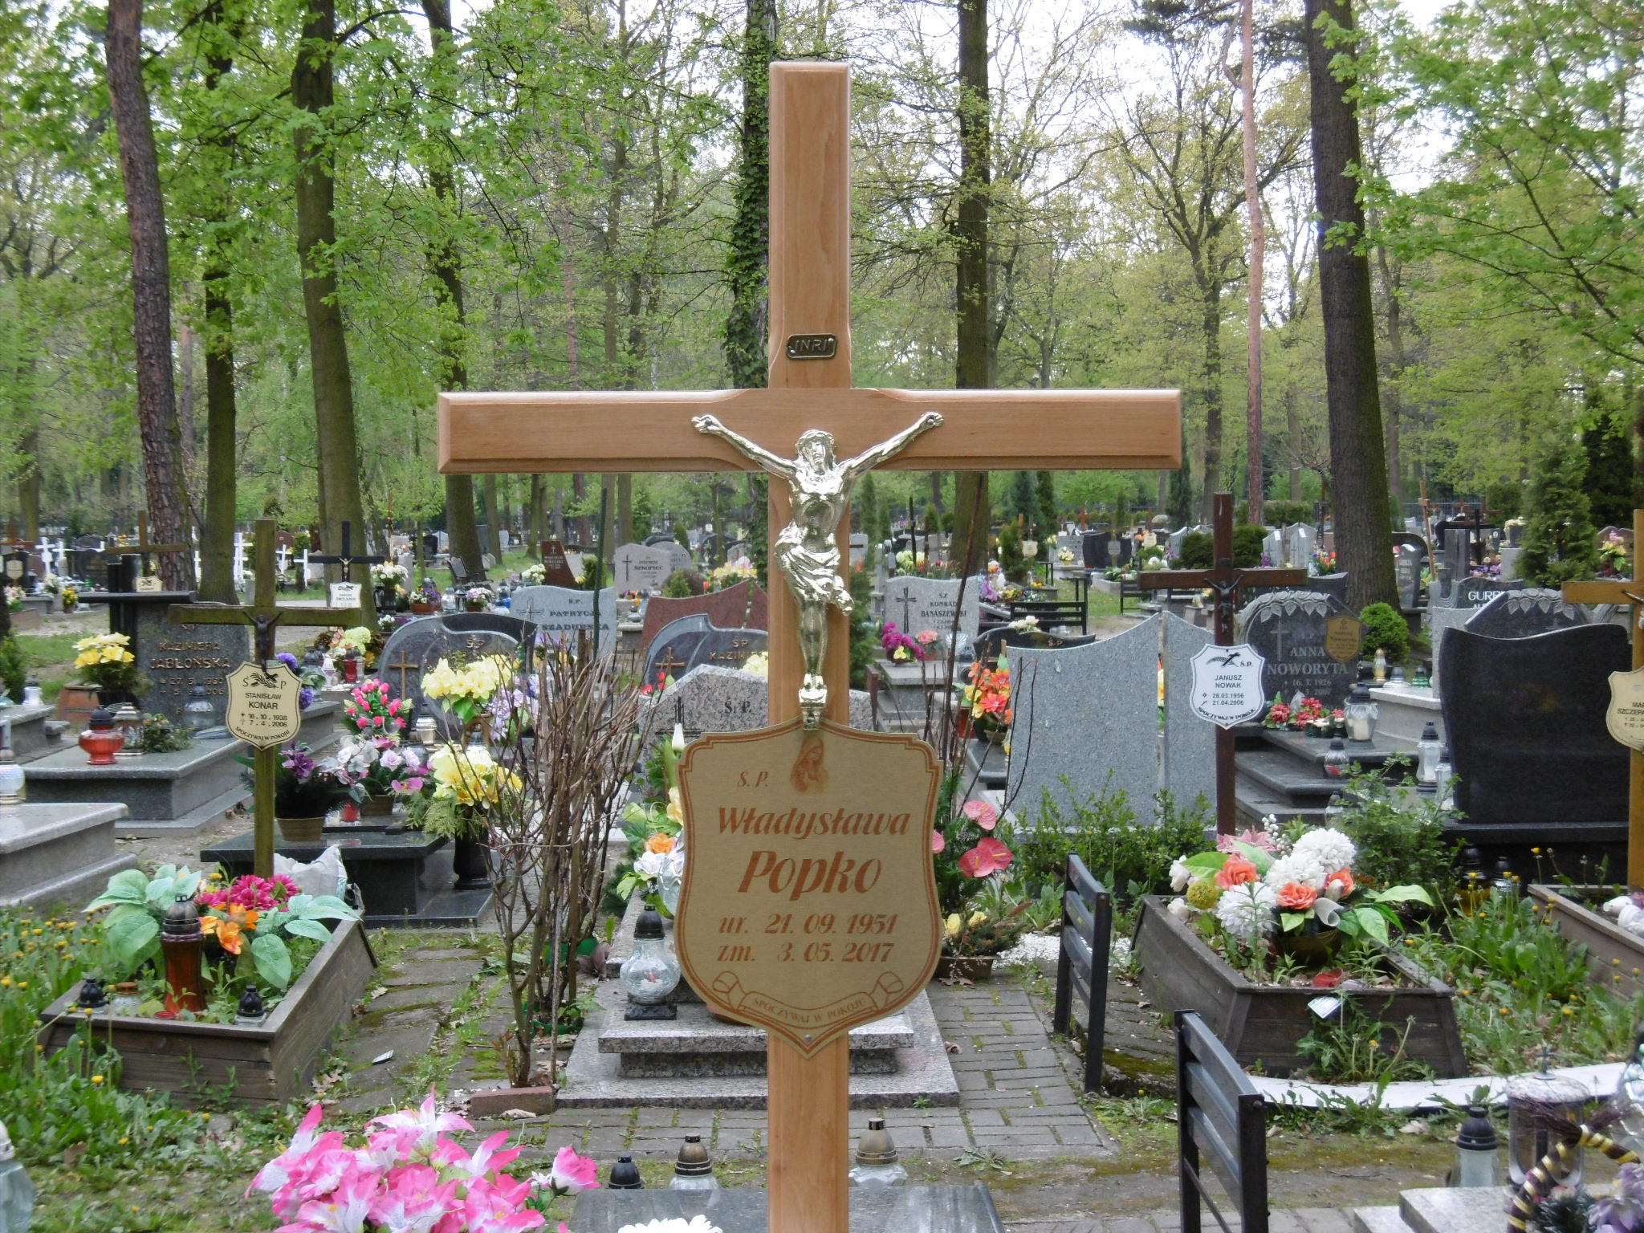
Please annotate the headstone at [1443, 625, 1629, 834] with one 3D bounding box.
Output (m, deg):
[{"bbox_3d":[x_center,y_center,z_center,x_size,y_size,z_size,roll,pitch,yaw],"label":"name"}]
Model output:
[{"bbox_3d":[2.869,0.435,11.226,0.760,0.820,0.120,0,2,-5],"label":"headstone"}]

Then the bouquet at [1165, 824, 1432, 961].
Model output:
[{"bbox_3d":[1.437,0.832,8.460,0.740,0.370,0.500,0,2,-1],"label":"bouquet"}]

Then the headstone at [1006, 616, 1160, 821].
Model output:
[{"bbox_3d":[1.059,0.423,11.326,0.620,0.840,0.120,0,2,-3],"label":"headstone"}]

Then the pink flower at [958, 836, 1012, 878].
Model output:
[{"bbox_3d":[0.582,0.859,10.000,0.200,0.150,0.120,0,2,-2],"label":"pink flower"}]

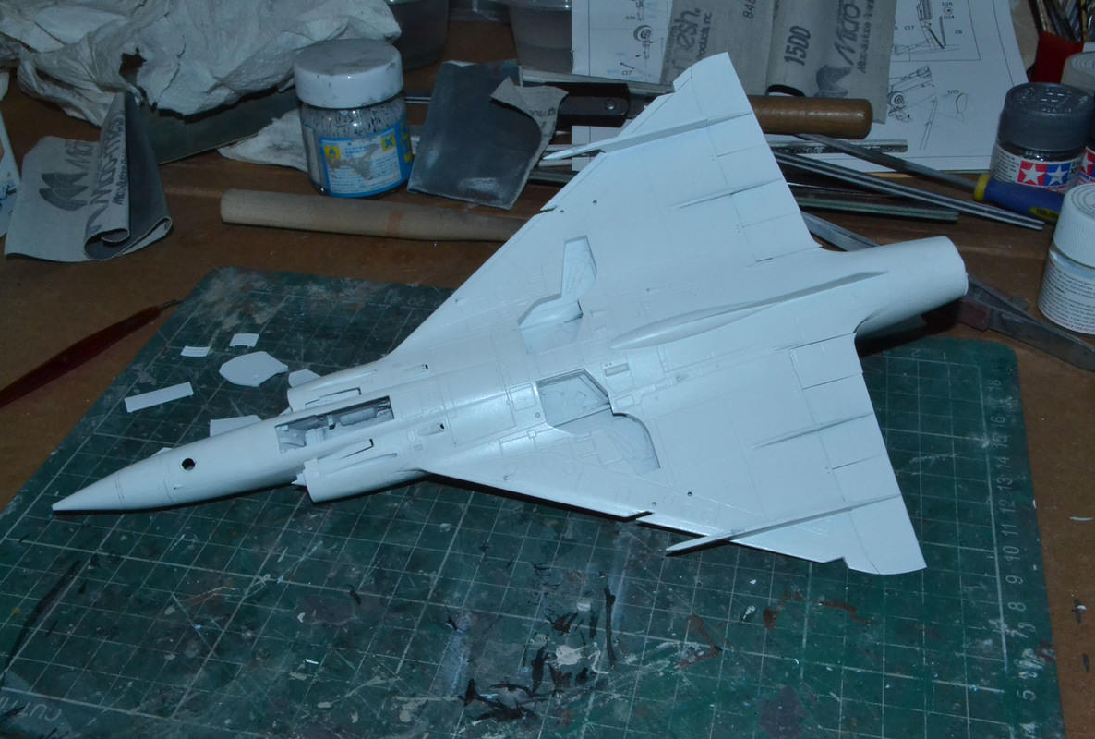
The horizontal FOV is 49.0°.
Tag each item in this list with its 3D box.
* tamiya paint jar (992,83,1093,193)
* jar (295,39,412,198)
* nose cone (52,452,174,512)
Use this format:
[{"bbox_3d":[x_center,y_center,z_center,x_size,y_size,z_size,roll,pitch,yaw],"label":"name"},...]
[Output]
[{"bbox_3d":[0.207,-0.096,0.506,0.035,0.038,0.035,3,36,8],"label":"tamiya paint jar"},{"bbox_3d":[-0.085,-0.111,0.529,0.046,0.055,0.046,-1,36,1],"label":"jar"},{"bbox_3d":[-0.128,0.036,0.353,0.035,0.017,0.017,-14,36,-2],"label":"nose cone"}]

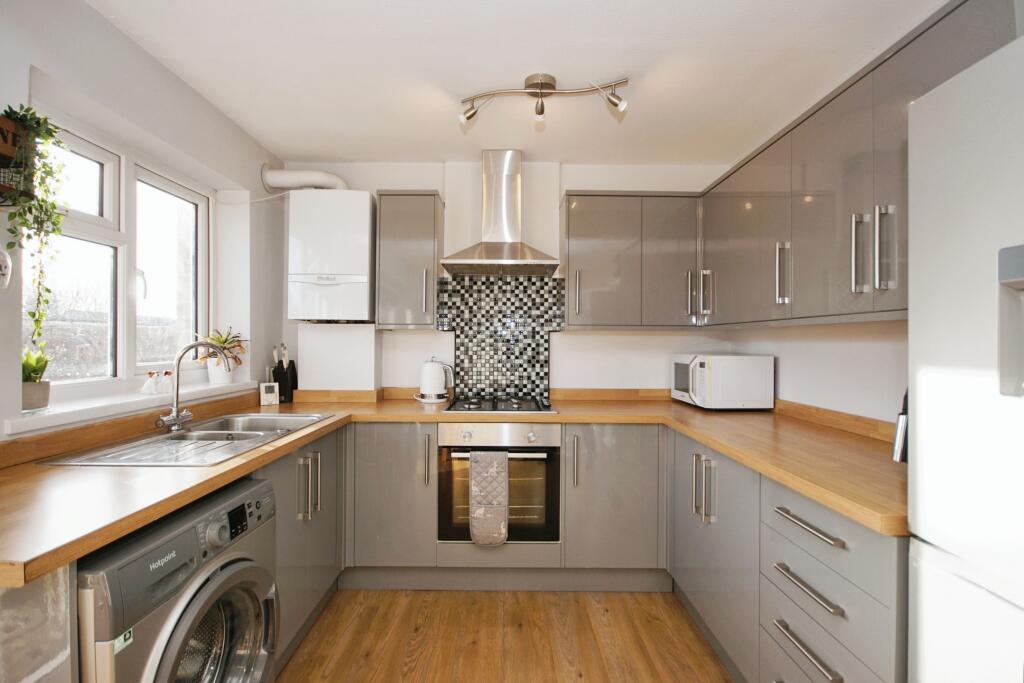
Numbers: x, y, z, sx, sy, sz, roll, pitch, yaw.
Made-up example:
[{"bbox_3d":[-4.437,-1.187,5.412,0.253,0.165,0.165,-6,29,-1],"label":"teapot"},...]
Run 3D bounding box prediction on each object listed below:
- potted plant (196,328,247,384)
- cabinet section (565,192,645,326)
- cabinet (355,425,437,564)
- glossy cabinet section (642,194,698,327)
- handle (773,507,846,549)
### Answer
[{"bbox_3d":[-1.485,0.075,2.190,0.230,0.290,0.230,0,0,0],"label":"potted plant"},{"bbox_3d":[0.505,-0.439,2.485,0.408,0.709,0.315,0,0,0],"label":"cabinet section"},{"bbox_3d":[-0.567,0.746,2.365,0.405,0.715,0.580,0,0,0],"label":"cabinet"},{"bbox_3d":[0.861,-0.437,2.488,0.305,0.709,0.315,0,0,0],"label":"glossy cabinet section"},{"bbox_3d":[0.756,0.469,1.090,0.036,0.016,0.225,0,0,-1],"label":"handle"}]

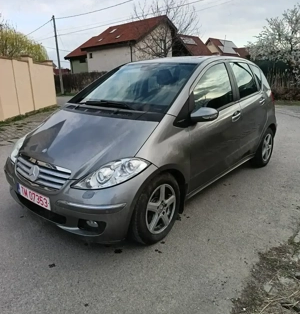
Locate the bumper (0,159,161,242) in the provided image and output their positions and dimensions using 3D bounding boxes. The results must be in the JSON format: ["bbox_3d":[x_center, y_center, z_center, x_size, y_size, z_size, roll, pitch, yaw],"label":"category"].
[{"bbox_3d":[-0.798,0.235,2.558,1.740,0.570,0.630,13,22,39],"label":"bumper"}]

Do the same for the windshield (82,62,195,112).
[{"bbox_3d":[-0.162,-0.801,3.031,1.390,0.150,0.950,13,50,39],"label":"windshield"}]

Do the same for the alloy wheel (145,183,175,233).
[{"bbox_3d":[0.049,0.429,2.394,0.170,0.428,0.428,13,22,39],"label":"alloy wheel"}]

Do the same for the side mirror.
[{"bbox_3d":[0.471,-0.371,2.443,0.220,0.145,0.150,13,22,39],"label":"side mirror"}]

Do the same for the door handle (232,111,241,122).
[{"bbox_3d":[0.975,-0.456,3.109,0.060,0.070,0.220,13,22,39],"label":"door handle"}]

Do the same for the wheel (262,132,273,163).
[{"bbox_3d":[1.723,-0.146,4.255,0.170,0.428,0.428,13,22,39],"label":"wheel"}]

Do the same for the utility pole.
[{"bbox_3d":[-6.774,-7.504,20.703,0.250,5.550,0.250,-6,17,-16],"label":"utility pole"}]

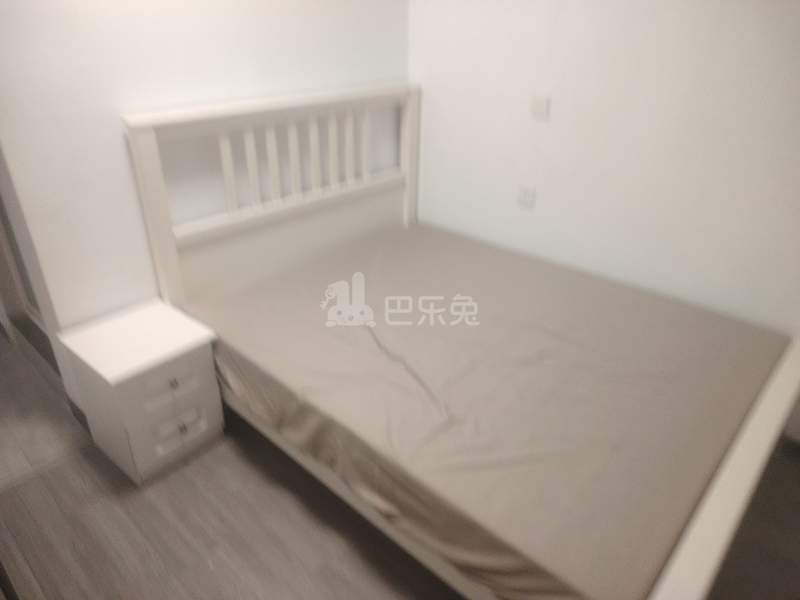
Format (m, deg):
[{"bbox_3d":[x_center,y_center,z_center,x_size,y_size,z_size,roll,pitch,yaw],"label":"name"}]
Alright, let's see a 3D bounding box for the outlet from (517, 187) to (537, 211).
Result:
[{"bbox_3d":[0.618,-0.493,2.705,0.090,0.088,0.014,24,35,36],"label":"outlet"}]

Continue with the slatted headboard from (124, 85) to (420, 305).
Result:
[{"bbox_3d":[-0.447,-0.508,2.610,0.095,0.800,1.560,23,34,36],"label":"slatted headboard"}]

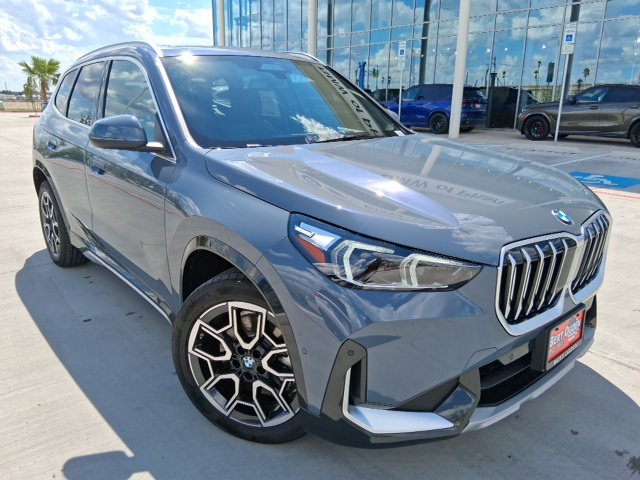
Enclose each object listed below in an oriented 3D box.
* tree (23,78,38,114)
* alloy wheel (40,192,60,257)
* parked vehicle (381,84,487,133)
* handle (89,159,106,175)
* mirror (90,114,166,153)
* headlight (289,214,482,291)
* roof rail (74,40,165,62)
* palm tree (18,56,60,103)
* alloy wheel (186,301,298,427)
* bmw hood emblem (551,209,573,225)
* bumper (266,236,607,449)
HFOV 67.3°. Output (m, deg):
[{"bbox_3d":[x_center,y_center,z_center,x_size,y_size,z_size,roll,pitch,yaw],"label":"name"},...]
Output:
[{"bbox_3d":[-25.557,-12.874,42.584,1.460,3.050,1.460,-8,18,-29],"label":"tree"},{"bbox_3d":[-2.044,-0.139,3.817,0.200,0.510,0.510,-13,21,-40],"label":"alloy wheel"},{"bbox_3d":[4.120,-5.284,19.416,4.940,1.750,2.000,15,21,41],"label":"parked vehicle"},{"bbox_3d":[-1.235,-0.408,2.675,0.055,0.060,0.250,-13,21,-40],"label":"handle"},{"bbox_3d":[-0.897,-0.493,2.216,0.250,0.175,0.230,-13,21,-40],"label":"mirror"},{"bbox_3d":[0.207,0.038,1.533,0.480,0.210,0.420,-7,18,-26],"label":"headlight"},{"bbox_3d":[-1.377,-1.194,3.122,0.075,0.125,1.780,-13,21,-40],"label":"roof rail"},{"bbox_3d":[-24.674,-13.665,42.359,3.700,4.700,3.700,-8,18,-28],"label":"palm tree"},{"bbox_3d":[-0.245,0.448,1.863,0.510,0.510,0.200,7,17,19],"label":"alloy wheel"},{"bbox_3d":[0.860,-0.078,1.697,0.083,0.012,0.083,-13,59,-40],"label":"bmw hood emblem"},{"bbox_3d":[0.703,0.232,1.962,1.820,0.660,0.650,-13,21,-40],"label":"bumper"}]

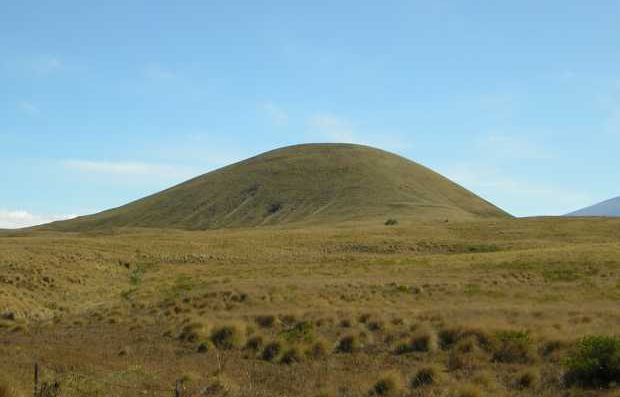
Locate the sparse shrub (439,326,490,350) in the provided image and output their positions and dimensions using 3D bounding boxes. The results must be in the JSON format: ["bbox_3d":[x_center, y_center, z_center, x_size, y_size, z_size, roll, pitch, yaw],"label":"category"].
[{"bbox_3d":[5.765,5.224,36.090,1.882,0.833,1.244,0,-2,0],"label":"sparse shrub"}]

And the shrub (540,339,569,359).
[{"bbox_3d":[8.568,5.256,33.892,0.981,0.666,0.824,0,-2,0],"label":"shrub"}]

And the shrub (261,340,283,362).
[{"bbox_3d":[-1.305,5.188,32.795,0.746,0.709,0.628,0,-2,0],"label":"shrub"}]

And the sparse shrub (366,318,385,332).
[{"bbox_3d":[2.835,5.497,41.865,0.756,0.564,0.712,0,-2,0],"label":"sparse shrub"}]

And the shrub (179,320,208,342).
[{"bbox_3d":[-4.659,5.319,38.682,1.200,0.836,1.007,0,-2,0],"label":"shrub"}]

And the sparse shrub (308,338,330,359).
[{"bbox_3d":[0.297,5.247,33.833,0.840,0.665,0.706,0,-2,0],"label":"sparse shrub"}]

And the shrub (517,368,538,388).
[{"bbox_3d":[6.189,5.122,27.524,0.607,0.529,0.571,0,-2,0],"label":"shrub"}]

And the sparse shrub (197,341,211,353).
[{"bbox_3d":[-3.878,5.389,35.219,0.494,0.406,0.467,0,-2,0],"label":"sparse shrub"}]

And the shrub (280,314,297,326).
[{"bbox_3d":[-0.985,5.590,44.319,0.711,0.511,0.670,0,-2,0],"label":"shrub"}]

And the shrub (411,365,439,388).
[{"bbox_3d":[3.297,5.109,27.607,0.831,0.584,0.779,0,-2,0],"label":"shrub"}]

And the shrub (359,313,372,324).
[{"bbox_3d":[2.618,5.660,45.616,0.660,0.538,0.558,0,-2,0],"label":"shrub"}]

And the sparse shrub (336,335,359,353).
[{"bbox_3d":[1.374,5.313,35.439,0.806,0.627,0.679,0,-2,0],"label":"sparse shrub"}]

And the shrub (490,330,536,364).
[{"bbox_3d":[6.799,5.003,32.474,1.433,1.062,1.165,0,-2,0],"label":"shrub"}]

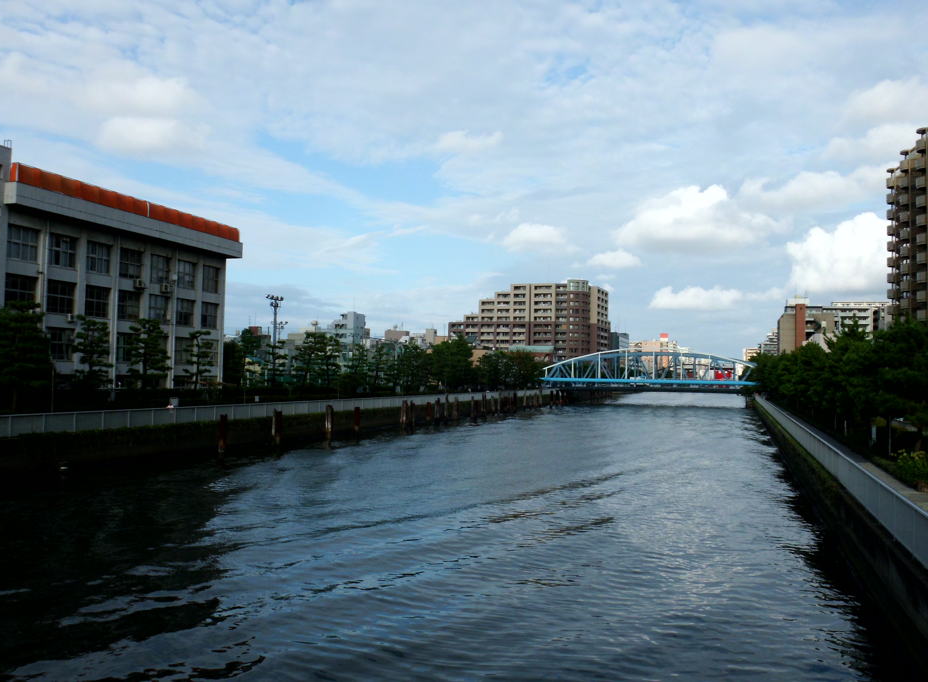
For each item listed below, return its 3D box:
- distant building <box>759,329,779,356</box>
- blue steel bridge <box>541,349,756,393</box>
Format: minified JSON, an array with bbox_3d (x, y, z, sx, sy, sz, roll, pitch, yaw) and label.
[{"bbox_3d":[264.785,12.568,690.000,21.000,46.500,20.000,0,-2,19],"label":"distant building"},{"bbox_3d":[35.909,5.656,151.020,40.700,8.100,9.500,0,-2,19],"label":"blue steel bridge"}]

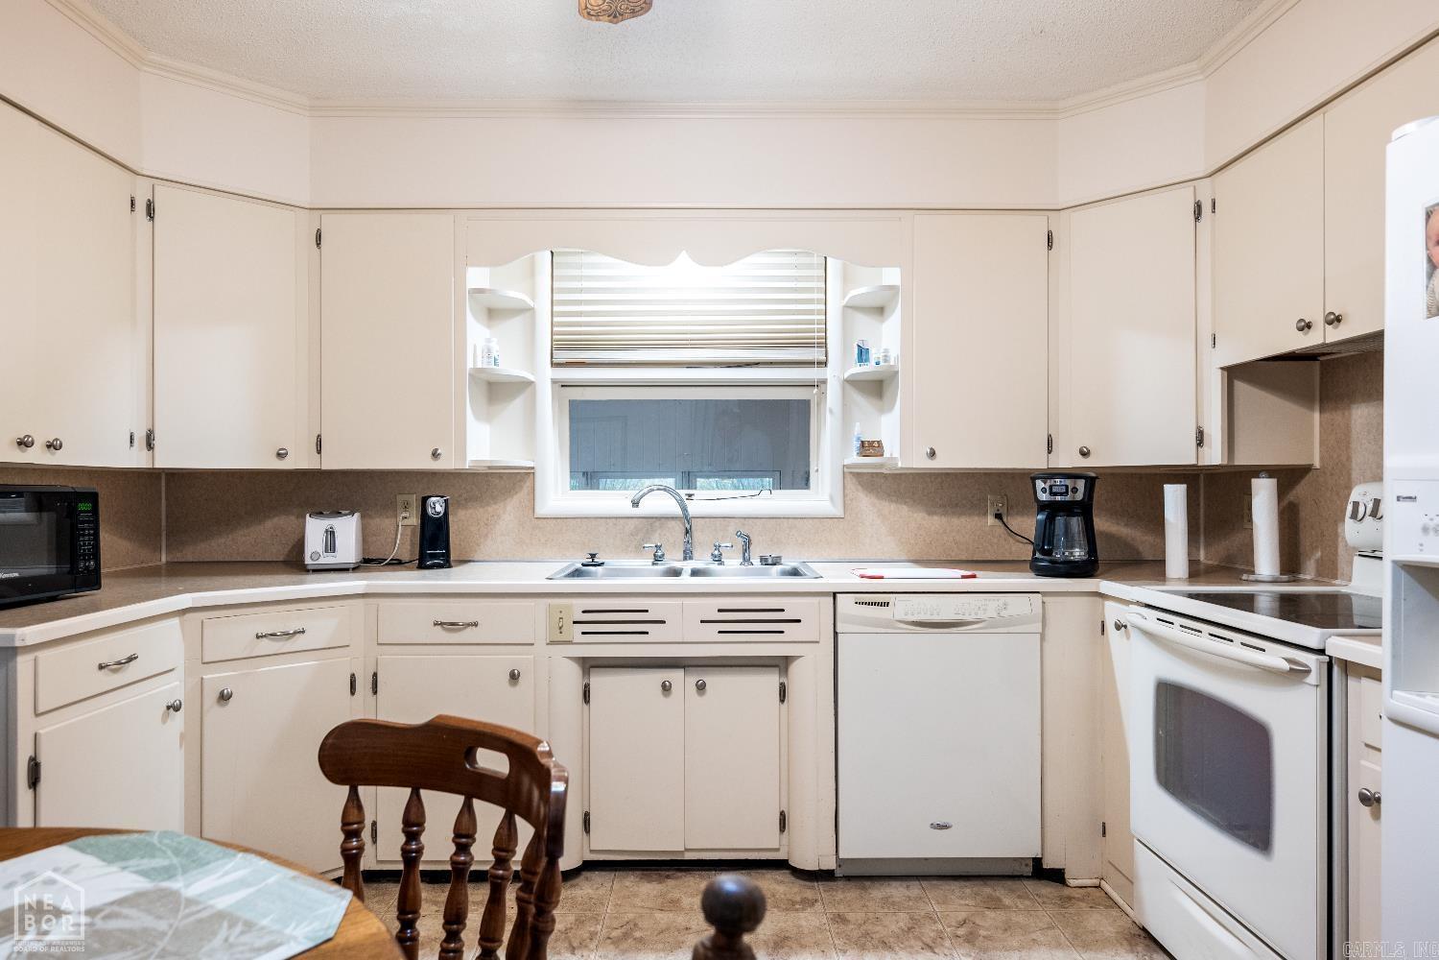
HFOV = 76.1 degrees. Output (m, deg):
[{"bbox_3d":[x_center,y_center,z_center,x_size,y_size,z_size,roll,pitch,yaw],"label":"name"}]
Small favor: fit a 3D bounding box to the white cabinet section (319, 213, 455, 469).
[{"bbox_3d":[-1.085,-0.449,3.150,0.435,0.831,0.300,0,-1,-1],"label":"white cabinet section"}]

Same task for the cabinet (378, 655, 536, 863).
[{"bbox_3d":[-0.784,0.818,2.975,0.467,0.608,0.550,0,0,-1],"label":"cabinet"}]

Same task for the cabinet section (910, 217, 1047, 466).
[{"bbox_3d":[0.847,-0.450,3.150,0.449,0.830,0.300,0,-1,-1],"label":"cabinet section"}]

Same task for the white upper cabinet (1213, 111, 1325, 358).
[{"bbox_3d":[1.588,-0.603,2.420,0.310,0.550,0.470,0,0,-1],"label":"white upper cabinet"}]

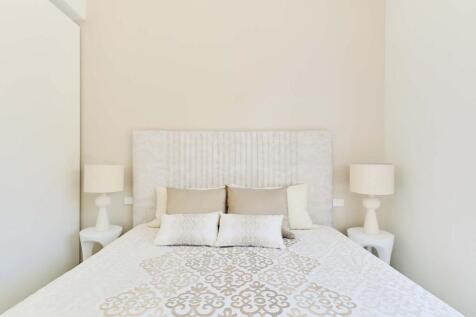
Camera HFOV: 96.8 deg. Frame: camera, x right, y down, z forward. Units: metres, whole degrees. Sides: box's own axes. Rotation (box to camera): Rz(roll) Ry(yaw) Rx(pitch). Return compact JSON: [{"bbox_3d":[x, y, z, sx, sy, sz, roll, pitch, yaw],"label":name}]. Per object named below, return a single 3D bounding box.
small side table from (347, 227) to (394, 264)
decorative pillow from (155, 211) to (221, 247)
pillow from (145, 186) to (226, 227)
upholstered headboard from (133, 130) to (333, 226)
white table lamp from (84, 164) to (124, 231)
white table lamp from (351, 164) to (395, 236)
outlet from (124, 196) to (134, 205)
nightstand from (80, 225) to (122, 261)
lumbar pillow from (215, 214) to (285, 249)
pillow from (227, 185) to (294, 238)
[{"bbox_3d":[1.170,0.885,1.870,0.380,0.460,0.380,0,0,0],"label":"small side table"},{"bbox_3d":[-0.378,0.540,1.670,0.480,0.270,0.120,0,-38,0],"label":"decorative pillow"},{"bbox_3d":[-0.460,0.450,1.900,0.640,0.420,0.150,0,-18,0],"label":"pillow"},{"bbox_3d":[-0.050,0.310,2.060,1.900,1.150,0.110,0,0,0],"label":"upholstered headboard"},{"bbox_3d":[-1.215,0.358,1.940,0.330,0.595,0.330,0,0,0],"label":"white table lamp"},{"bbox_3d":[1.185,0.352,1.870,0.335,0.605,0.335,0,0,0],"label":"white table lamp"},{"bbox_3d":[-1.085,0.426,2.120,0.100,0.075,0.015,0,0,0],"label":"outlet"},{"bbox_3d":[-1.235,0.885,1.930,0.370,0.460,0.370,0,0,0],"label":"nightstand"},{"bbox_3d":[0.107,0.540,1.655,0.480,0.270,0.120,0,-38,0],"label":"lumbar pillow"},{"bbox_3d":[0.170,0.450,1.800,0.550,0.430,0.150,0,-22,0],"label":"pillow"}]

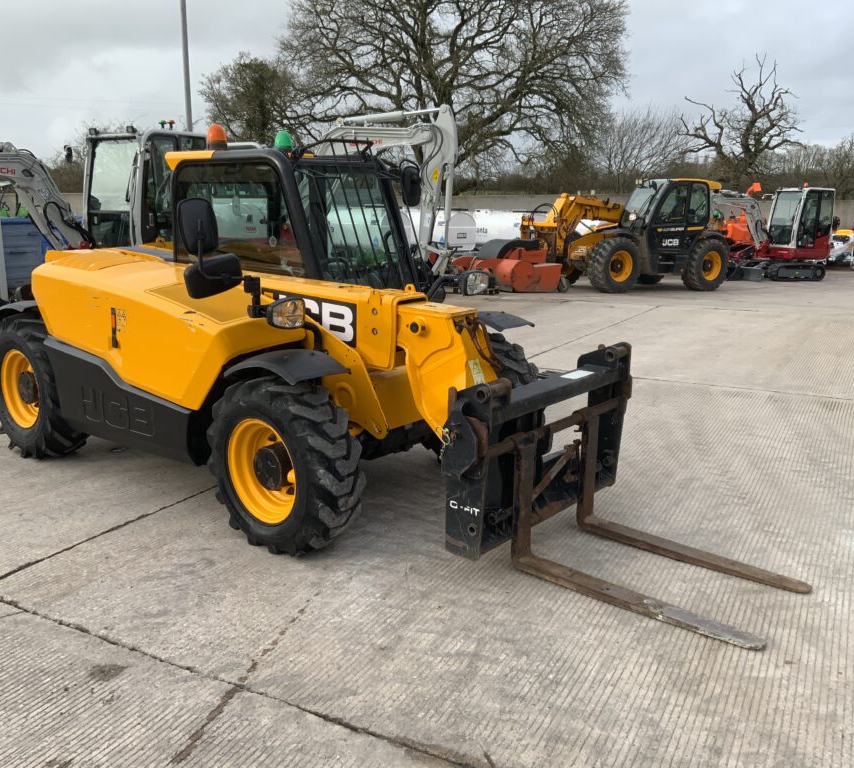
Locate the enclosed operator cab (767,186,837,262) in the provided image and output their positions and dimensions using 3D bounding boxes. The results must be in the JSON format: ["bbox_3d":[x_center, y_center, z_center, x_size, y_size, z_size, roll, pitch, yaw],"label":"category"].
[{"bbox_3d":[9.765,-4.165,22.400,1.350,1.900,1.100,-6,13,-27],"label":"enclosed operator cab"}]

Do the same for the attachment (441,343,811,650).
[{"bbox_3d":[1.016,0.402,3.858,1.310,0.940,1.360,10,16,38],"label":"attachment"}]

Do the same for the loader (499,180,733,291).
[{"bbox_3d":[4.513,-3.516,20.018,5.100,2.500,2.300,-6,13,-29],"label":"loader"}]

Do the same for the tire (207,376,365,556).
[{"bbox_3d":[-0.694,0.391,4.163,0.835,0.835,0.330,10,16,38],"label":"tire"}]

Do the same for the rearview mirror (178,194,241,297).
[{"bbox_3d":[-1.022,-0.641,4.030,0.270,0.460,0.170,-6,14,-26],"label":"rearview mirror"}]

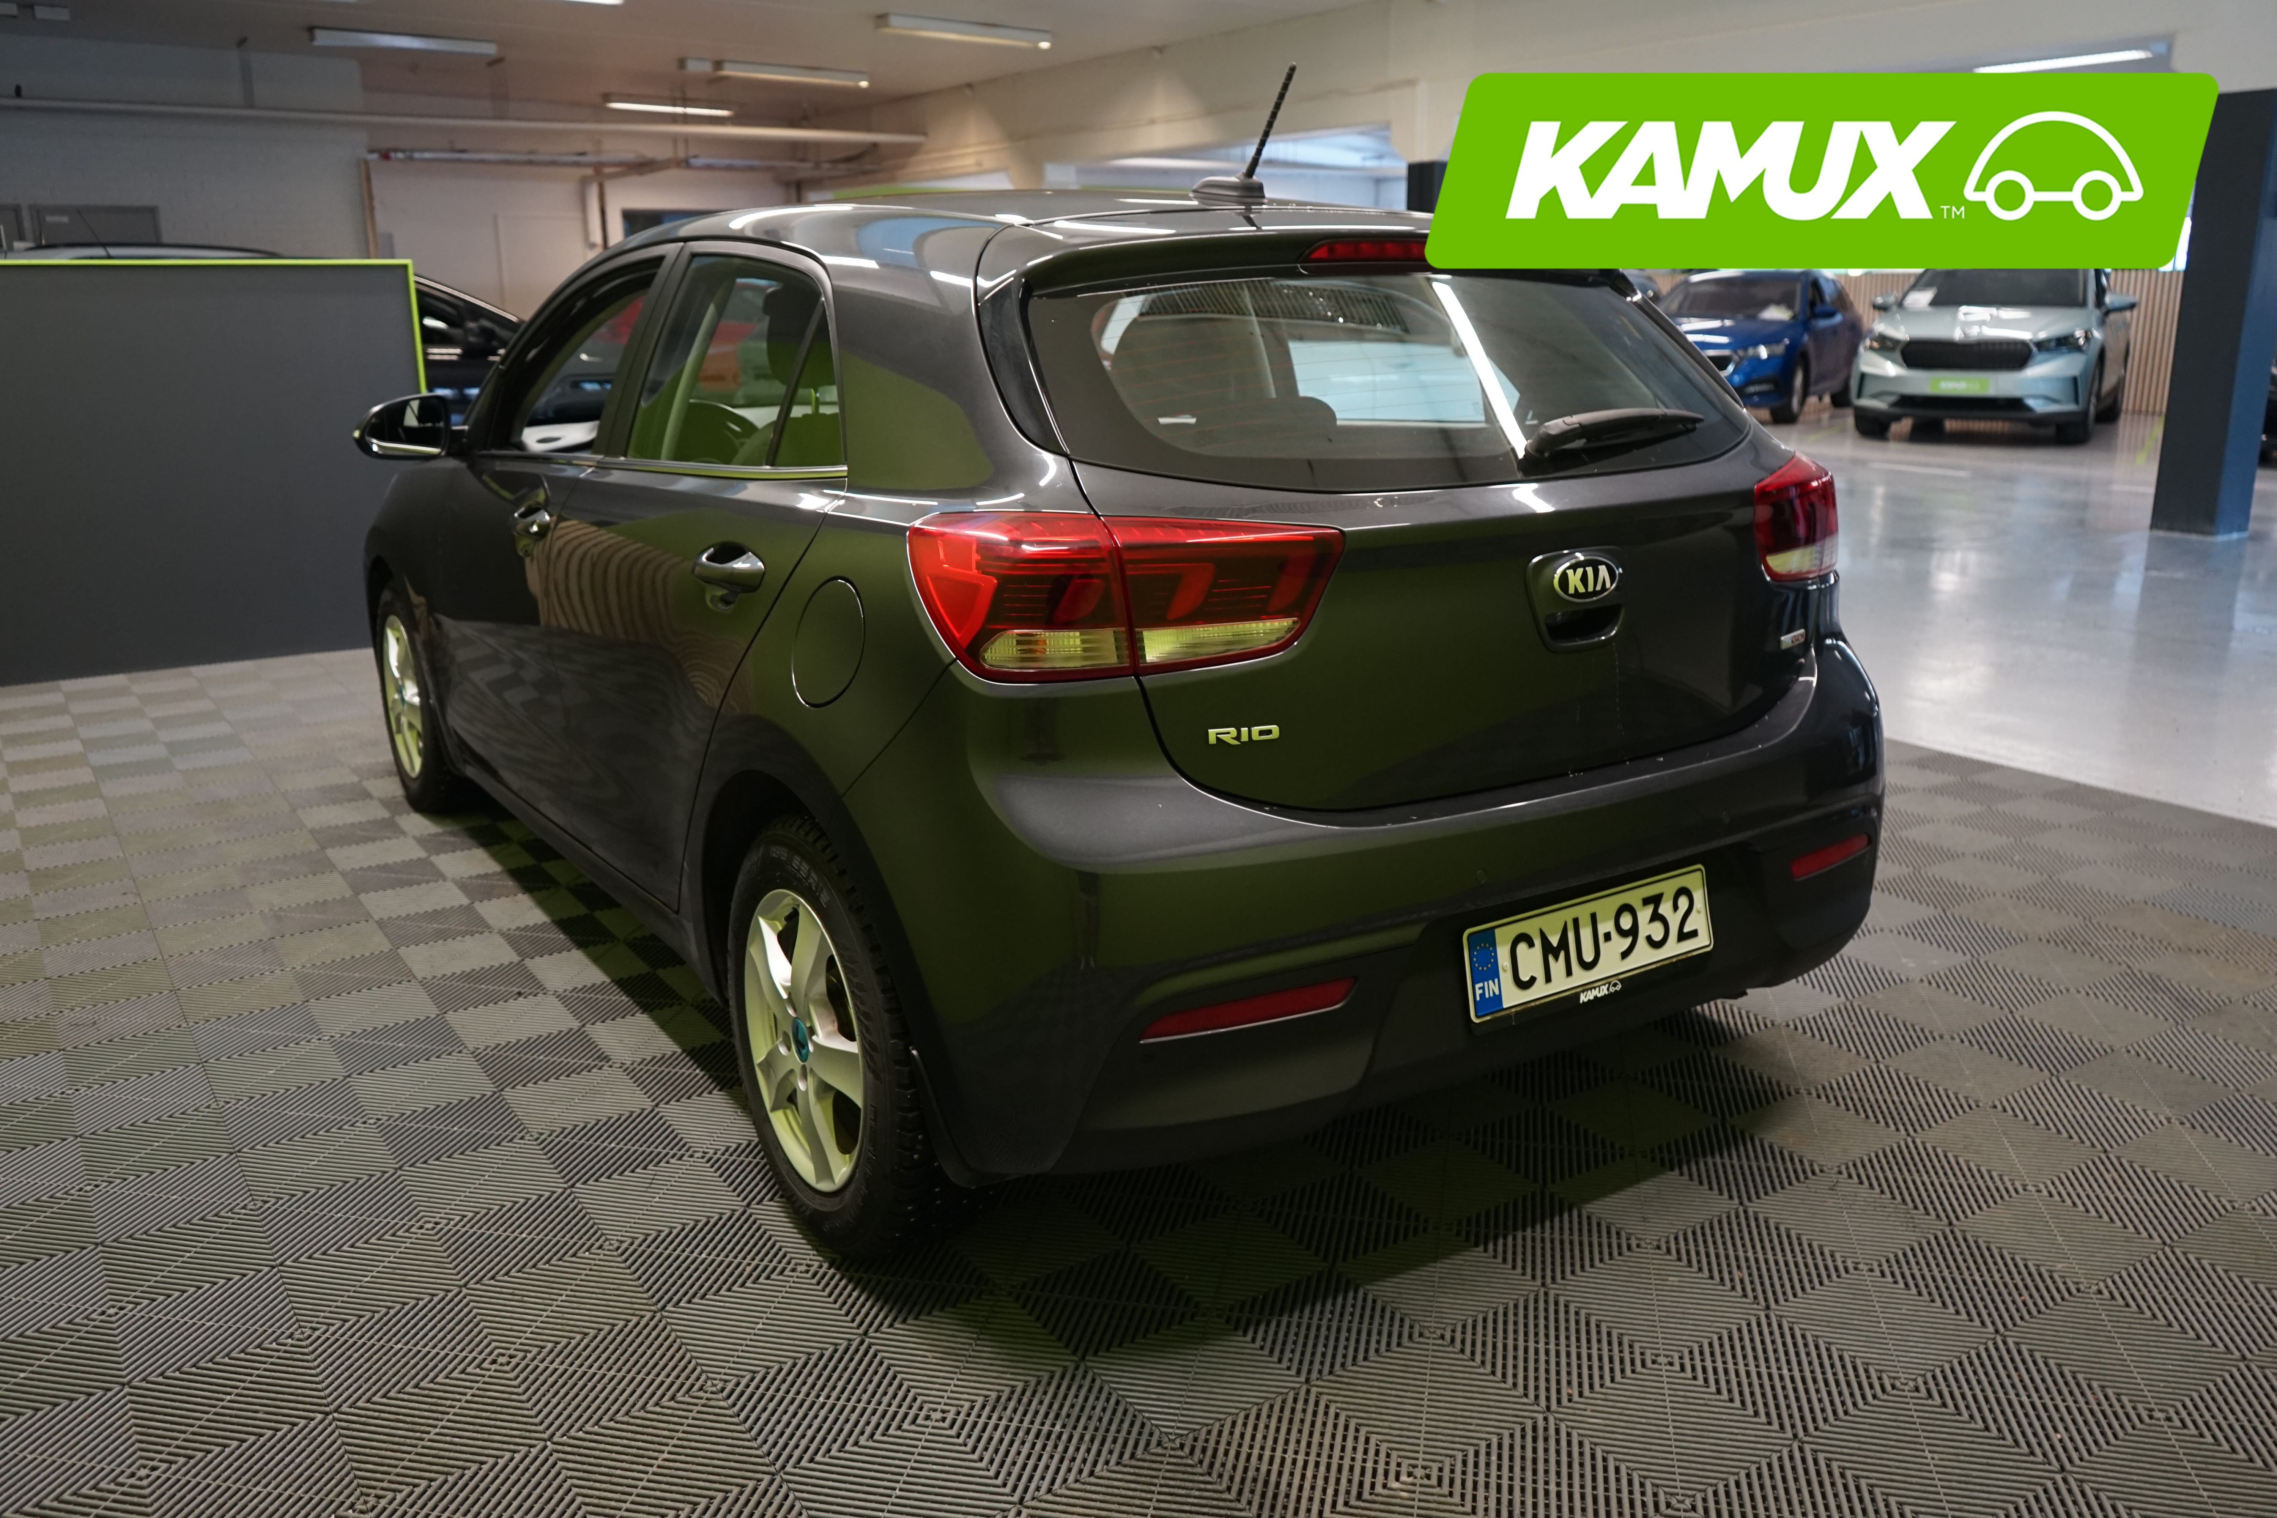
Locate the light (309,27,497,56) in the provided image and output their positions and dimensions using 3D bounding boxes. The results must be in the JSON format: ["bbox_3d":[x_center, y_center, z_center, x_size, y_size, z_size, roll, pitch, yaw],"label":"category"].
[{"bbox_3d":[-6.416,-6.263,15.538,1.530,0.120,0.170,-10,17,-34],"label":"light"}]

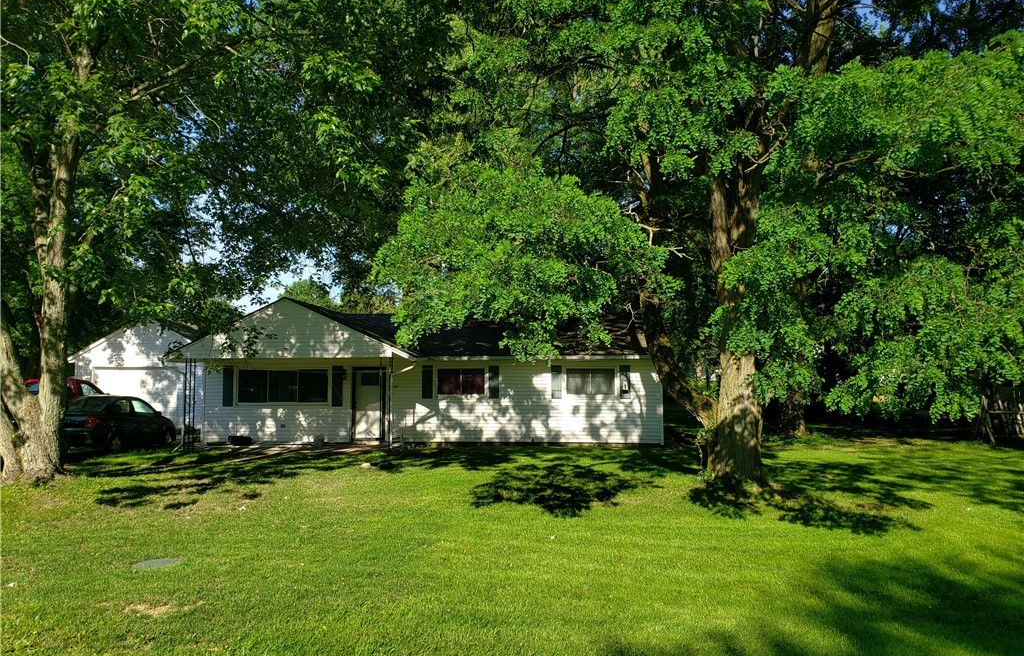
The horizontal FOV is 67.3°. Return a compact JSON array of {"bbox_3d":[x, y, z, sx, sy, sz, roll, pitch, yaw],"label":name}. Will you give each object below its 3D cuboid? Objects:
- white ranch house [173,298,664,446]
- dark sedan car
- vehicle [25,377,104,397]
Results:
[{"bbox_3d":[-2.233,1.516,24.257,13.700,4.010,8.850,0,-4,4],"label":"white ranch house"},{"bbox_3d":[-10.600,2.516,20.270,1.770,1.450,4.600,0,-4,3],"label":"dark sedan car"},{"bbox_3d":[-13.900,2.497,23.079,2.000,1.880,5.400,0,-4,3],"label":"vehicle"}]

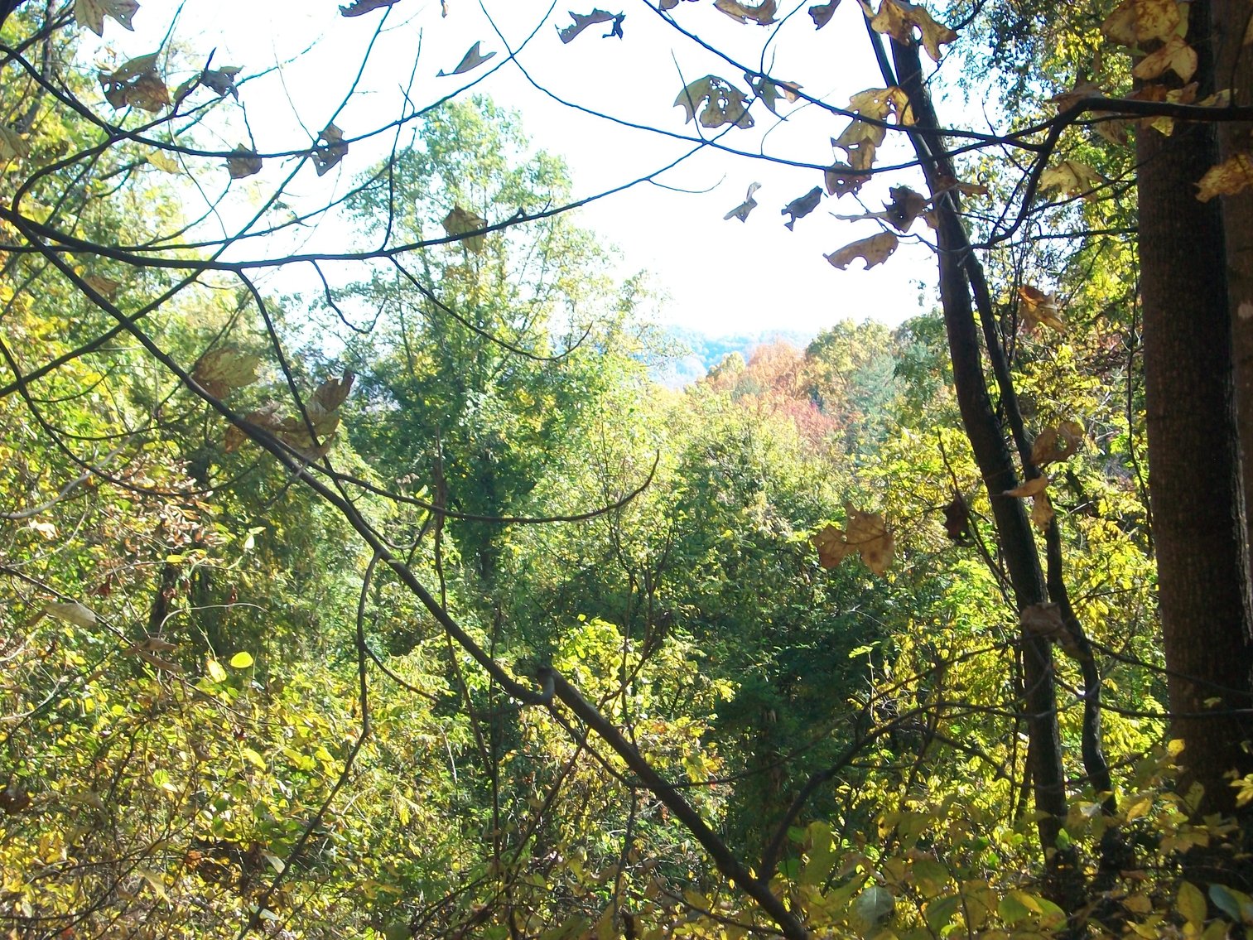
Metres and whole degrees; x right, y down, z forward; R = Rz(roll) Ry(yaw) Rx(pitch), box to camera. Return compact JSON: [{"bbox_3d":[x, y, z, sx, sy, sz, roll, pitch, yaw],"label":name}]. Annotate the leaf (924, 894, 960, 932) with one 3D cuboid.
[{"bbox_3d":[0.423,0.593,3.200,0.049,0.051,0.020,0,1,0],"label":"leaf"}]

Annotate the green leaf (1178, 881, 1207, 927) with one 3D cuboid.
[{"bbox_3d":[0.758,0.582,3.200,0.038,0.066,0.016,-13,1,-3],"label":"green leaf"}]

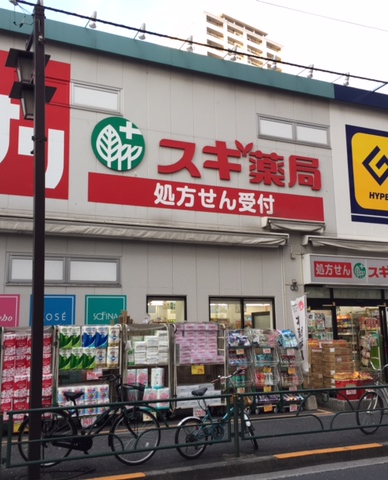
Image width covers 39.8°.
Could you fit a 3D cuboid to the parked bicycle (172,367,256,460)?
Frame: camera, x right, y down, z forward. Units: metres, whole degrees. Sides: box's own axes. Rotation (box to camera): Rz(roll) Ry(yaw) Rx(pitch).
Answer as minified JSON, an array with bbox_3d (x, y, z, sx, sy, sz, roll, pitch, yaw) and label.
[{"bbox_3d":[0.308,2.331,7.234,1.330,1.070,0.540,4,-11,-29],"label":"parked bicycle"}]

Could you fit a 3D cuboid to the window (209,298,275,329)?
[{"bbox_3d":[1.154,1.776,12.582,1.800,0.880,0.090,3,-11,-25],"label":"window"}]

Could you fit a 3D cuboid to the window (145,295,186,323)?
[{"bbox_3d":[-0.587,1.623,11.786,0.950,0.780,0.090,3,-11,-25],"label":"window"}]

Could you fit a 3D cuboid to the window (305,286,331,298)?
[{"bbox_3d":[3.184,1.351,13.712,0.770,0.300,0.070,3,-11,-25],"label":"window"}]

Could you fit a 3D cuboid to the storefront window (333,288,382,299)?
[{"bbox_3d":[4.362,1.442,14.254,1.650,0.280,0.070,3,-11,-25],"label":"storefront window"}]

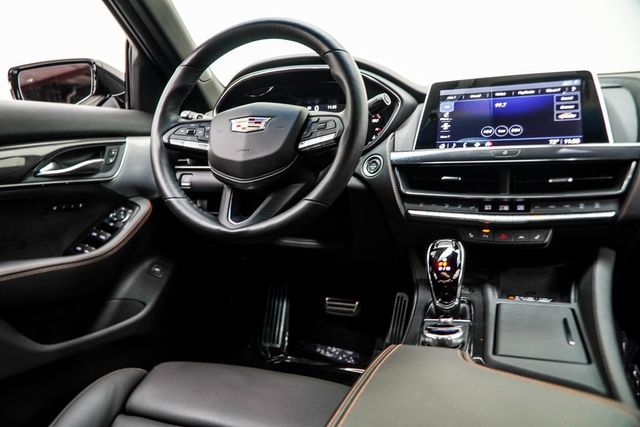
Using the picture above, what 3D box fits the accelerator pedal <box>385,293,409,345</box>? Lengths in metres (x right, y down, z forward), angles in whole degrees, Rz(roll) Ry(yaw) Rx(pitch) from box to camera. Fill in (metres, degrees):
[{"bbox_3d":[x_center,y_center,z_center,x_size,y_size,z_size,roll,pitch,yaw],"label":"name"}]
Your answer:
[{"bbox_3d":[0.201,0.292,1.262,0.043,0.158,0.025,10,-13,17],"label":"accelerator pedal"}]

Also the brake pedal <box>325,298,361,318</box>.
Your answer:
[{"bbox_3d":[0.058,0.240,1.227,0.092,0.048,0.025,1,-21,18],"label":"brake pedal"}]

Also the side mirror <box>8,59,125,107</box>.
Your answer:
[{"bbox_3d":[-0.562,-0.277,1.112,0.245,0.132,0.125,-1,13,8],"label":"side mirror"}]

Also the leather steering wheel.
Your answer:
[{"bbox_3d":[-0.098,-0.133,0.785,0.373,0.373,0.095,1,-12,18],"label":"leather steering wheel"}]

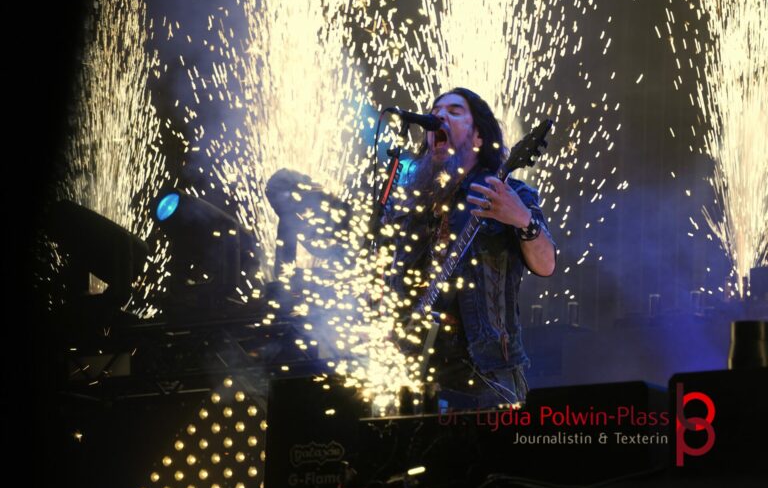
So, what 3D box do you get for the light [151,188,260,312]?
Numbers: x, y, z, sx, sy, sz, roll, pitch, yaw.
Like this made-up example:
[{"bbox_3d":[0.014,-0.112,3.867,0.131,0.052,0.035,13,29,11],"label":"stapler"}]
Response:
[{"bbox_3d":[-0.861,0.026,14.500,0.470,0.580,0.370,5,-9,-30],"label":"light"}]

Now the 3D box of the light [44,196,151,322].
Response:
[{"bbox_3d":[-1.362,0.083,14.300,0.470,0.590,0.370,5,-9,-30],"label":"light"}]

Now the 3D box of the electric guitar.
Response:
[{"bbox_3d":[0.185,0.077,8.750,0.080,1.120,0.420,14,29,-32],"label":"electric guitar"}]

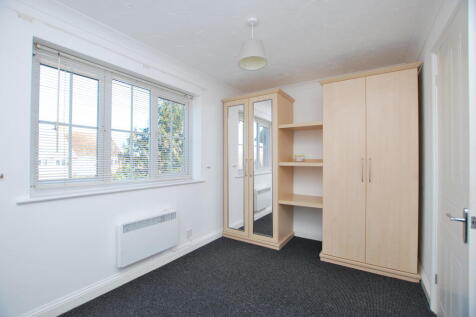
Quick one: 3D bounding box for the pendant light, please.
[{"bbox_3d":[0.125,-1.013,1.710,0.235,0.390,0.235,0,-1,0],"label":"pendant light"}]

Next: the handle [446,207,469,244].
[{"bbox_3d":[1.051,0.312,0.960,0.060,0.160,0.118,0,-1,38],"label":"handle"}]

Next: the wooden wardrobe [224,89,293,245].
[{"bbox_3d":[0.335,0.157,3.190,0.942,2.174,0.636,0,-1,31],"label":"wooden wardrobe"}]

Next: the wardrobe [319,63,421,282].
[{"bbox_3d":[1.559,0.147,2.452,0.924,2.190,0.618,0,-1,30],"label":"wardrobe"}]

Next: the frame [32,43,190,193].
[{"bbox_3d":[-1.110,-0.293,2.158,0.070,1.122,1.602,0,-1,33],"label":"frame"}]

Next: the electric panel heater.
[{"bbox_3d":[-0.907,0.791,2.057,0.108,0.416,0.618,0,-1,33],"label":"electric panel heater"}]

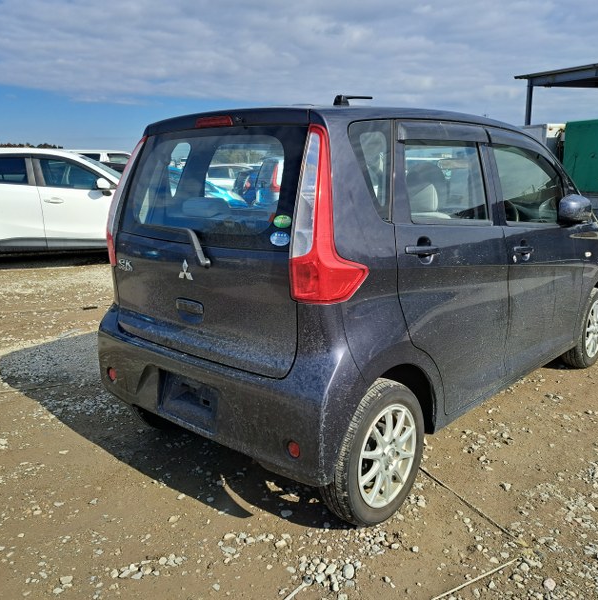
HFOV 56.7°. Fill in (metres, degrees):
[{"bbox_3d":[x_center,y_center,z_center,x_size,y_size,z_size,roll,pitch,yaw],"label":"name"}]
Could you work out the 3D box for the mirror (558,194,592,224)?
[{"bbox_3d":[1.474,-0.482,2.970,0.140,0.165,0.210,10,16,42],"label":"mirror"}]

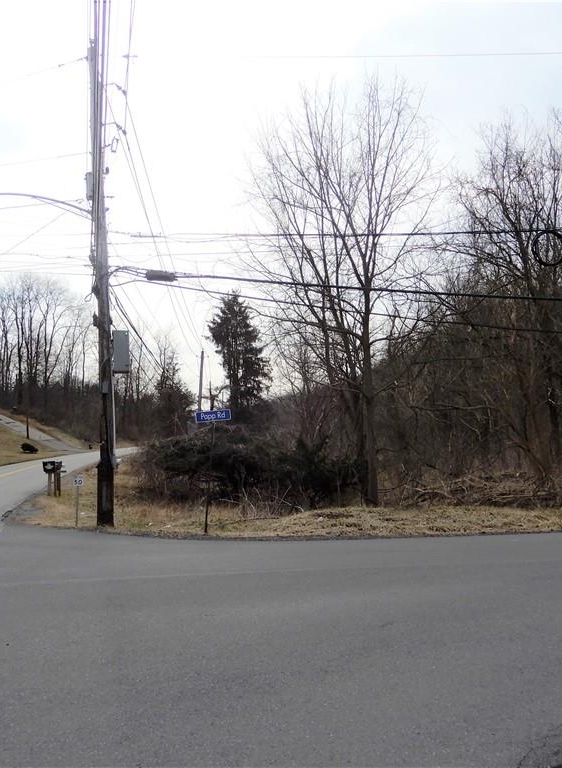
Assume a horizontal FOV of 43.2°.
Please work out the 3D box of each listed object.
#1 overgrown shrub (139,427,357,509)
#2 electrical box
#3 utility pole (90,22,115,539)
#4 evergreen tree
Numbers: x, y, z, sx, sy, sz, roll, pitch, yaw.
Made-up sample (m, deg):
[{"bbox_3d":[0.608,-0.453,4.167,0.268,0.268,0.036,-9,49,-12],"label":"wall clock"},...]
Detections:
[{"bbox_3d":[-0.915,2.324,20.000,5.800,2.250,3.600,0,-5,0],"label":"overgrown shrub"},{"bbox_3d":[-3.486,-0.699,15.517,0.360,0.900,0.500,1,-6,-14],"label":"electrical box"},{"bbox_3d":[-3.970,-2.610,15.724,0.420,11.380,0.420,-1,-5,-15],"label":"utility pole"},{"bbox_3d":[-2.574,-0.091,43.000,3.700,10.901,3.700,0,-5,0],"label":"evergreen tree"}]

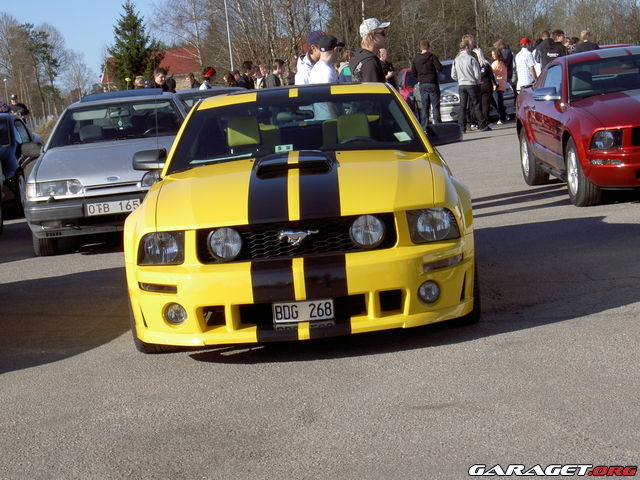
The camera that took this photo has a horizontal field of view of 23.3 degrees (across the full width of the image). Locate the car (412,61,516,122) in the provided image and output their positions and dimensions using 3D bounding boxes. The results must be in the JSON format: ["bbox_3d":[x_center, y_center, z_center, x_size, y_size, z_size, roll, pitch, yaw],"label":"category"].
[{"bbox_3d":[2.930,-3.106,32.693,1.730,1.410,4.400,-6,6,-3],"label":"car"}]

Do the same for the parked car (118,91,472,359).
[{"bbox_3d":[-0.101,-0.273,9.867,1.910,1.370,4.780,-5,6,1],"label":"parked car"}]

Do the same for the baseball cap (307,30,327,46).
[{"bbox_3d":[0.020,-1.975,15.300,0.265,0.130,0.178,-5,6,8],"label":"baseball cap"}]

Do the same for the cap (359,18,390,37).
[{"bbox_3d":[0.478,-1.847,13.500,0.265,0.130,0.178,-23,9,-8],"label":"cap"}]

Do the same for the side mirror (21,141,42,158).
[{"bbox_3d":[-2.792,-0.871,15.029,0.220,0.150,0.130,-6,6,-1],"label":"side mirror"}]

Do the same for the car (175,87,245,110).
[{"bbox_3d":[-1.518,-1.602,22.948,1.740,1.400,4.500,-6,6,-1],"label":"car"}]

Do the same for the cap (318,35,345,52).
[{"bbox_3d":[0.114,-1.865,14.700,0.265,0.130,0.178,-19,13,-33],"label":"cap"}]

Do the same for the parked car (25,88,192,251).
[{"bbox_3d":[-1.896,-0.808,15.918,1.800,1.440,4.670,-6,6,-1],"label":"parked car"}]

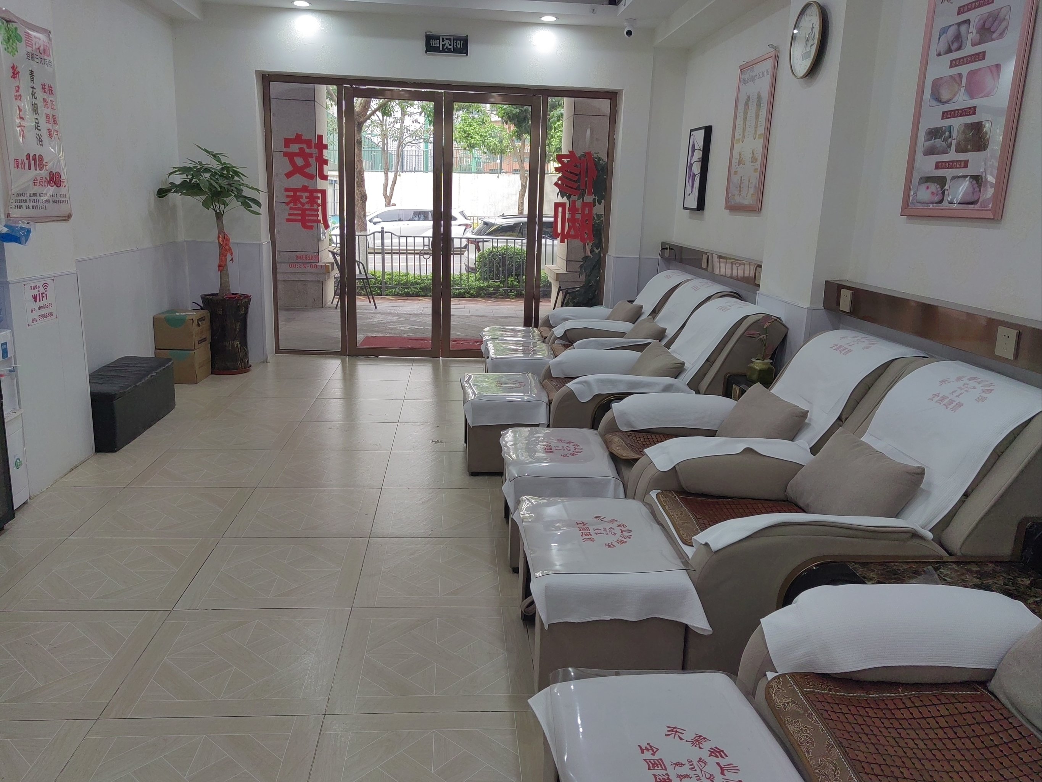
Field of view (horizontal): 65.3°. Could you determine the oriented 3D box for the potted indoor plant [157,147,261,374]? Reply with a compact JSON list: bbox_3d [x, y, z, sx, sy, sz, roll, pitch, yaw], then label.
[{"bbox_3d":[-2.380,-0.993,6.274,0.740,1.700,0.680,1,13,-5],"label":"potted indoor plant"}]

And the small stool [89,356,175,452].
[{"bbox_3d":[-2.398,0.063,4.799,0.370,0.310,1.020,1,13,-5],"label":"small stool"}]

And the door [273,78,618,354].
[{"bbox_3d":[-0.674,-1.426,7.029,2.920,2.310,0.100,1,13,-5],"label":"door"}]

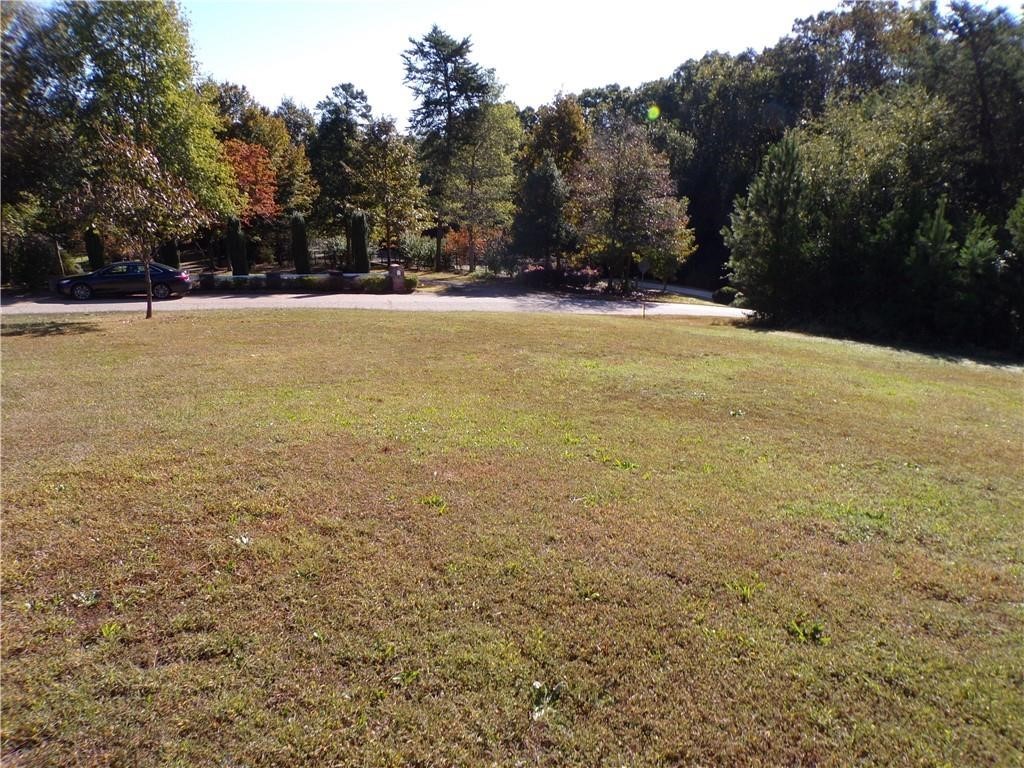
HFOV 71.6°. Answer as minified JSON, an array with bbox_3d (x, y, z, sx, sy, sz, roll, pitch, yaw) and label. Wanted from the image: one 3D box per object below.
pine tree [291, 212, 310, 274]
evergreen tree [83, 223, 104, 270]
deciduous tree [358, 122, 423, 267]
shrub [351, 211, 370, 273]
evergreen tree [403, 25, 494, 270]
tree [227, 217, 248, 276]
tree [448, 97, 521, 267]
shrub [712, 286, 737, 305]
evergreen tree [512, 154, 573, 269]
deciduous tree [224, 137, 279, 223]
[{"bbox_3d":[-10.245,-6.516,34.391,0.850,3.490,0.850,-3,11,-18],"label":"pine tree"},{"bbox_3d":[-18.498,-5.663,31.495,0.850,3.016,0.850,-3,11,-18],"label":"evergreen tree"},{"bbox_3d":[-6.631,-10.345,38.749,3.800,7.870,3.700,0,11,0],"label":"deciduous tree"},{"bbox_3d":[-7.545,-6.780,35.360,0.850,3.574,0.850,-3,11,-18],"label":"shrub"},{"bbox_3d":[-4.207,-15.400,47.040,6.000,15.695,5.600,0,10,0],"label":"evergreen tree"},{"bbox_3d":[-12.252,-6.149,31.747,0.880,2.660,0.850,-3,11,-13],"label":"tree"},{"bbox_3d":[-1.625,-11.985,43.547,4.700,9.990,4.600,0,11,0],"label":"tree"},{"bbox_3d":[9.192,-3.781,30.425,1.150,0.790,1.050,0,11,0],"label":"shrub"},{"bbox_3d":[1.760,-9.577,40.959,3.500,7.038,3.300,0,10,0],"label":"evergreen tree"},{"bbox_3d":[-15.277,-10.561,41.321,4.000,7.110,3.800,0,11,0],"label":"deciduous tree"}]

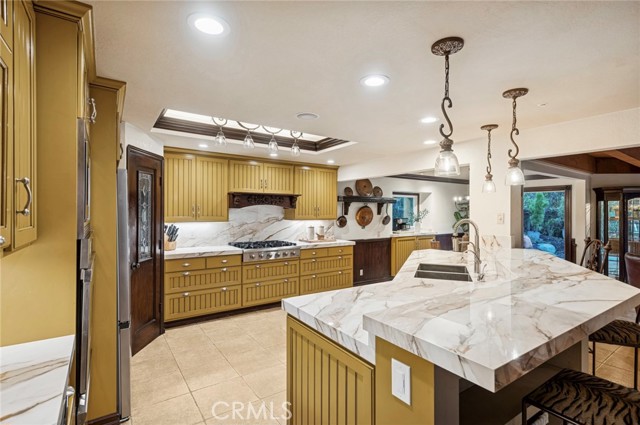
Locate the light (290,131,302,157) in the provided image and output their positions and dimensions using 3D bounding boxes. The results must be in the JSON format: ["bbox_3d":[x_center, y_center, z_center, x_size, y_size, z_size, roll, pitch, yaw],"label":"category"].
[{"bbox_3d":[-0.274,-0.784,3.460,0.130,0.278,0.130,0,0,0],"label":"light"}]

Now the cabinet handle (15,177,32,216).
[{"bbox_3d":[-0.967,-0.053,0.990,0.036,0.129,0.017,0,0,-35],"label":"cabinet handle"}]

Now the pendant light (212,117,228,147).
[{"bbox_3d":[-0.975,-0.807,2.970,0.140,0.315,0.140,0,0,-35],"label":"pendant light"}]

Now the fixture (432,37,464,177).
[{"bbox_3d":[0.591,-0.477,1.403,0.155,0.610,0.155,0,0,-35],"label":"fixture"}]

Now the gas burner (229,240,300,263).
[{"bbox_3d":[-0.831,0.572,4.586,0.916,0.212,0.600,0,0,-35],"label":"gas burner"}]

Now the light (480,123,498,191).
[{"bbox_3d":[1.562,-0.484,2.778,0.157,0.600,0.157,0,0,-35],"label":"light"}]

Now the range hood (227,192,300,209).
[{"bbox_3d":[-0.908,-0.164,4.652,1.170,0.213,0.450,0,0,-35],"label":"range hood"}]

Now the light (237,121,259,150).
[{"bbox_3d":[-0.746,-0.804,3.130,0.150,0.280,0.150,0,0,-35],"label":"light"}]

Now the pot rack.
[{"bbox_3d":[0.923,-0.110,5.743,1.390,0.312,0.180,0,0,-35],"label":"pot rack"}]

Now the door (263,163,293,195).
[{"bbox_3d":[-0.640,-0.515,4.733,0.532,0.471,0.022,0,0,-35],"label":"door"}]

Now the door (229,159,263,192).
[{"bbox_3d":[-1.077,-0.516,4.428,0.515,0.471,0.022,0,0,-35],"label":"door"}]

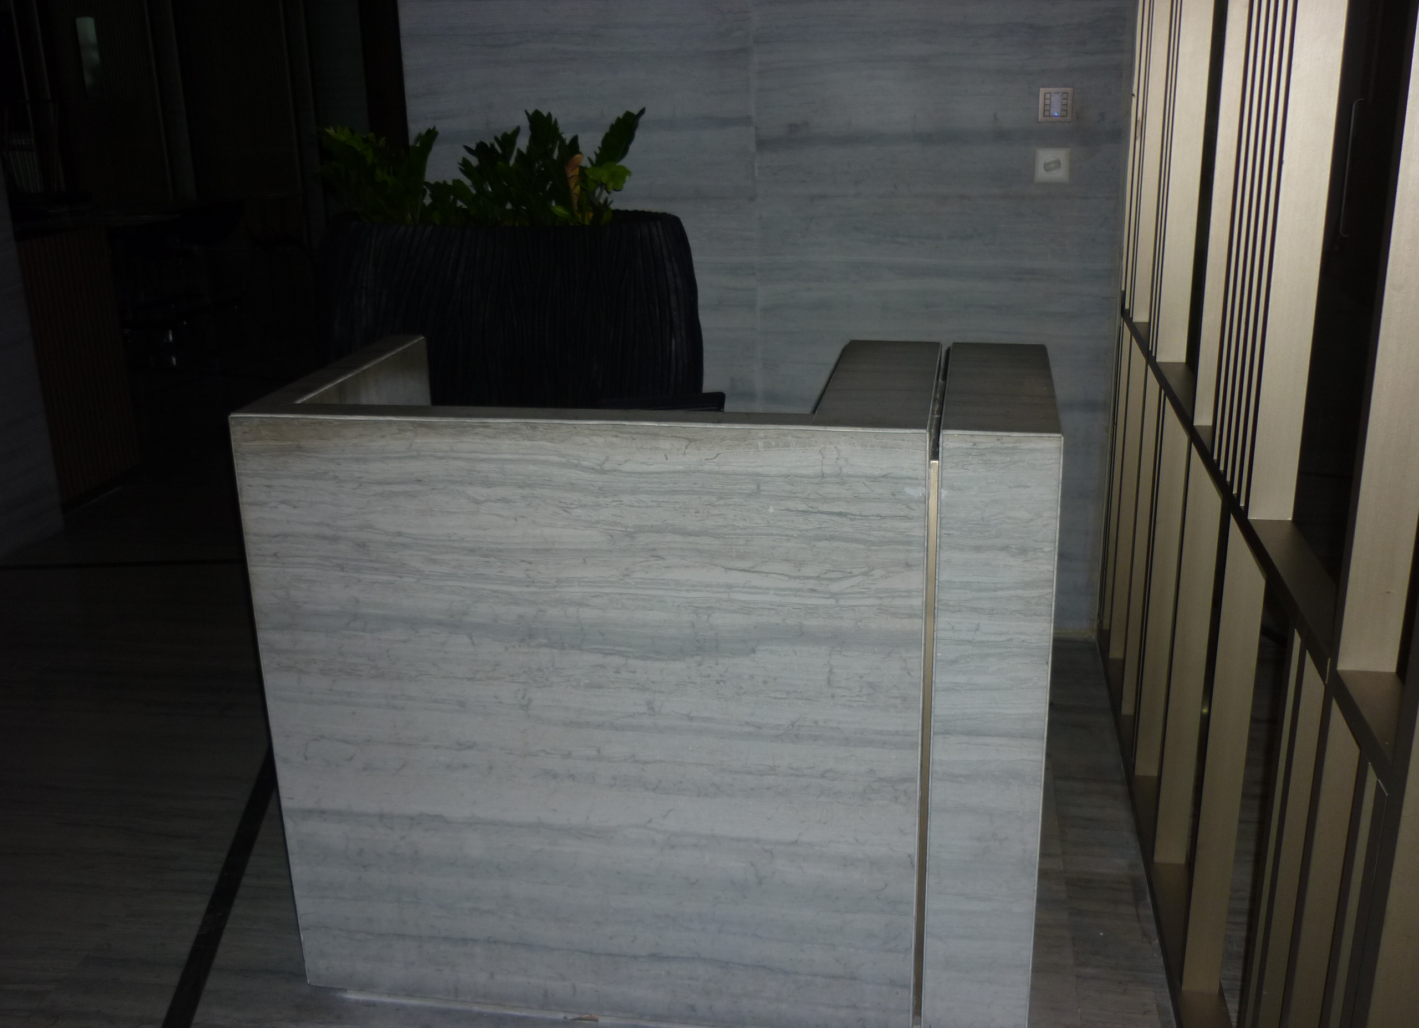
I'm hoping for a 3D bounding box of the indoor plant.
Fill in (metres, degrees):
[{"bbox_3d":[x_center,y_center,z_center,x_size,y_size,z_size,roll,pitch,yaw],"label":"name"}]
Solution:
[{"bbox_3d":[-0.509,-0.262,3.519,1.020,1.510,0.580,2,18,11],"label":"indoor plant"}]

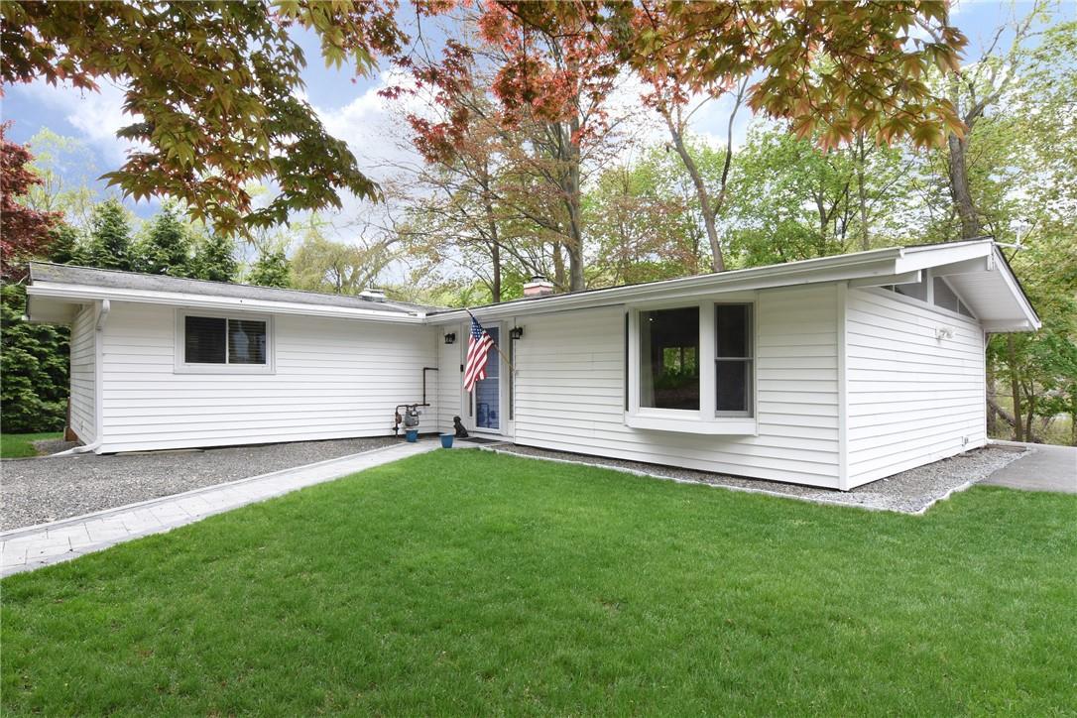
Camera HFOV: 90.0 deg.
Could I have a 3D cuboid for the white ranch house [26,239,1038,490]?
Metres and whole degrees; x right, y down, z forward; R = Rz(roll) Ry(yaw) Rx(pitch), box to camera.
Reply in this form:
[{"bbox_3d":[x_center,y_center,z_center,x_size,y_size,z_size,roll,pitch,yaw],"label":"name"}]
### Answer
[{"bbox_3d":[-0.780,-0.060,11.600,14.400,3.420,15.000,2,-3,-43],"label":"white ranch house"}]

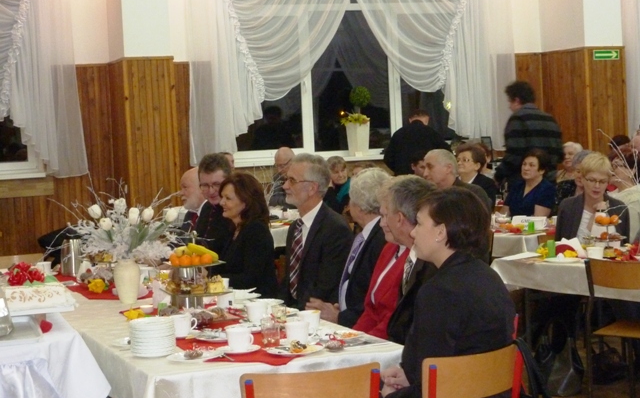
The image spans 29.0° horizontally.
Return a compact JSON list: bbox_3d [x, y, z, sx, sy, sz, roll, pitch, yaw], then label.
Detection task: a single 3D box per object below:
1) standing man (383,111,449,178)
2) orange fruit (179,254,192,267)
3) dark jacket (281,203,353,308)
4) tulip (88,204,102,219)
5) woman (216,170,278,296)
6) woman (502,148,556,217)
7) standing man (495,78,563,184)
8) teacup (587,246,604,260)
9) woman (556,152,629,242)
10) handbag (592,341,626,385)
[{"bbox_3d":[0.812,0.043,10.207,0.580,1.600,0.500,-2,3,5],"label":"standing man"},{"bbox_3d":[-0.551,0.252,5.080,0.055,0.050,0.055,-2,3,0],"label":"orange fruit"},{"bbox_3d":[-0.007,0.357,5.720,0.340,0.650,0.490,-4,4,-26],"label":"dark jacket"},{"bbox_3d":[-1.042,0.059,5.750,0.057,0.067,0.057,-14,6,1],"label":"tulip"},{"bbox_3d":[-0.459,0.507,6.063,0.750,1.280,0.460,-4,4,-22],"label":"woman"},{"bbox_3d":[1.435,0.263,8.845,0.470,1.270,0.750,0,4,37],"label":"woman"},{"bbox_3d":[1.624,0.009,9.600,0.420,1.790,0.540,1,5,45],"label":"standing man"},{"bbox_3d":[1.363,0.272,6.120,0.090,0.070,0.086,-3,3,-6],"label":"teacup"},{"bbox_3d":[1.454,0.392,6.521,0.470,1.290,0.750,-2,3,7],"label":"woman"},{"bbox_3d":[1.657,0.922,7.100,0.130,0.245,0.260,-1,4,30],"label":"handbag"}]

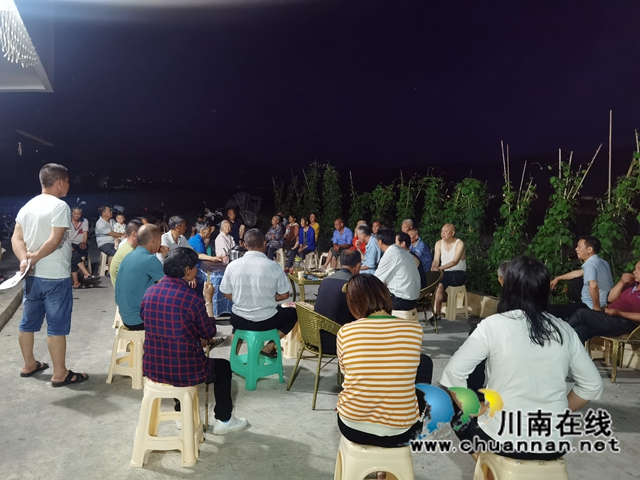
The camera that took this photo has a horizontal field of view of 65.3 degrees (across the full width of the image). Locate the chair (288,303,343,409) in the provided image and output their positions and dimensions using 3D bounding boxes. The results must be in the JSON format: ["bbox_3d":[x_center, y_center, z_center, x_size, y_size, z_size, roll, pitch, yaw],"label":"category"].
[{"bbox_3d":[0.088,0.833,3.837,0.560,0.720,0.540,0,5,-32],"label":"chair"}]

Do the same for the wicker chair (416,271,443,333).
[{"bbox_3d":[1.180,0.719,6.040,0.580,0.730,0.600,1,4,-5],"label":"wicker chair"}]

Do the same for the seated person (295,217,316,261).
[{"bbox_3d":[-0.422,0.076,11.332,0.500,1.210,0.850,4,5,37],"label":"seated person"}]

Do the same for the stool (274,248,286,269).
[{"bbox_3d":[-0.986,0.404,11.358,0.340,0.445,0.340,3,4,15],"label":"stool"}]

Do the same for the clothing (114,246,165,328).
[{"bbox_3d":[-1.434,0.347,4.008,0.460,0.630,0.380,5,5,38],"label":"clothing"}]

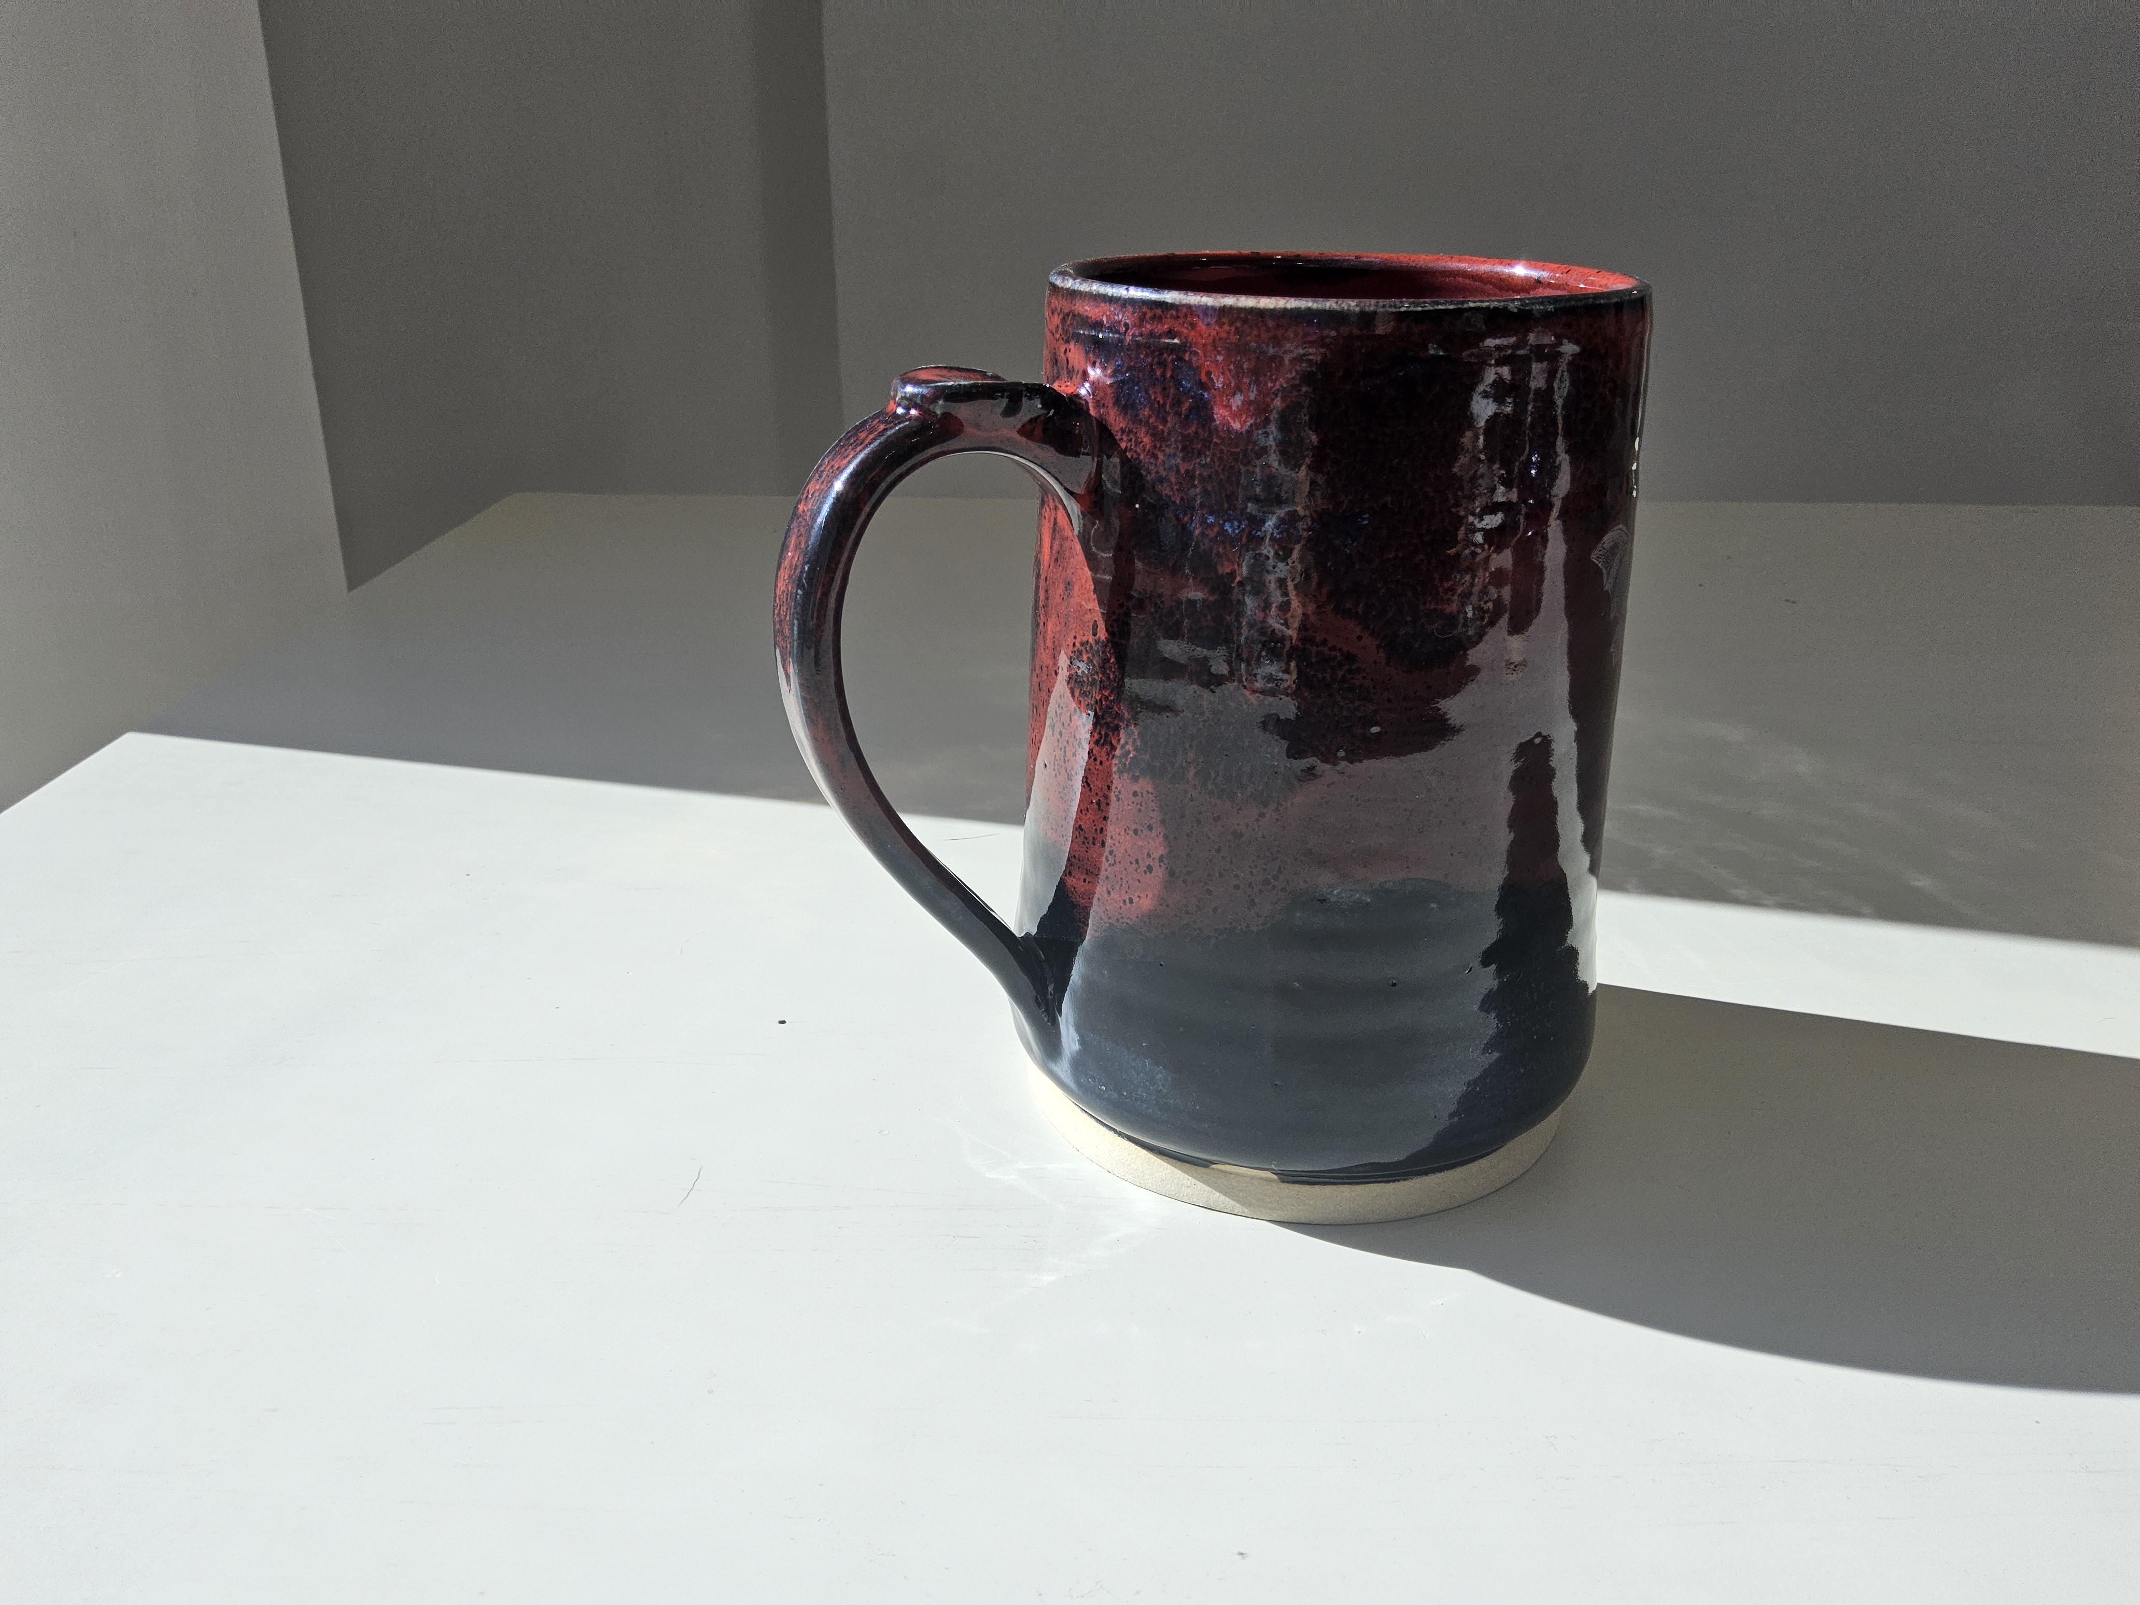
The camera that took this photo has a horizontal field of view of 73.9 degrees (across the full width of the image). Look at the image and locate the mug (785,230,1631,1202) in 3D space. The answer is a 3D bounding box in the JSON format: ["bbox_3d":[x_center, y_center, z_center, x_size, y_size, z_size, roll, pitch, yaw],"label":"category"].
[{"bbox_3d":[0.020,-0.012,0.207,0.124,0.122,0.089,-7,18,-26],"label":"mug"}]

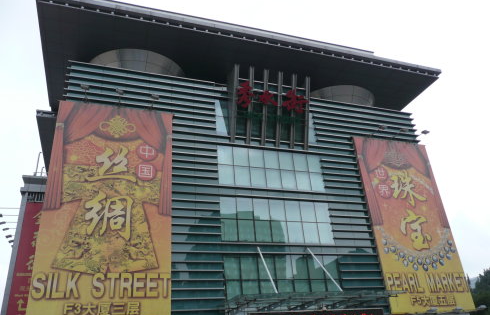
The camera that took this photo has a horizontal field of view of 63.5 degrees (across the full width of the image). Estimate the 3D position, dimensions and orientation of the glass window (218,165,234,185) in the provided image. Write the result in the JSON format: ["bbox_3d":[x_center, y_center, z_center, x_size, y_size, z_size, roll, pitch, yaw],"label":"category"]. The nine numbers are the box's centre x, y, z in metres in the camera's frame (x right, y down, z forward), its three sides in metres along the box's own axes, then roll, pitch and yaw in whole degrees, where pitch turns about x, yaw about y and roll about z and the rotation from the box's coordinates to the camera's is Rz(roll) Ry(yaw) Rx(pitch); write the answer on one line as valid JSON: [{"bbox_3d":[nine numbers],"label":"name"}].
[{"bbox_3d":[-1.322,1.283,29.012,1.225,1.587,0.100,6,-28,-19],"label":"glass window"}]

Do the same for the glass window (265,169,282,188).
[{"bbox_3d":[2.259,1.649,31.128,1.261,1.611,0.100,6,-28,-19],"label":"glass window"}]

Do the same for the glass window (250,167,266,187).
[{"bbox_3d":[0.963,1.466,28.754,1.218,1.659,0.100,5,-28,-19],"label":"glass window"}]

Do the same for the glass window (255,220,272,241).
[{"bbox_3d":[1.232,5.061,26.984,1.218,1.679,0.100,5,-28,-19],"label":"glass window"}]

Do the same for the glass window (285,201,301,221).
[{"bbox_3d":[3.557,4.016,29.522,1.225,1.587,0.100,6,-28,-19],"label":"glass window"}]

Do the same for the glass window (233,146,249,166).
[{"bbox_3d":[-0.262,-0.018,30.137,1.225,1.587,0.100,6,-28,-19],"label":"glass window"}]

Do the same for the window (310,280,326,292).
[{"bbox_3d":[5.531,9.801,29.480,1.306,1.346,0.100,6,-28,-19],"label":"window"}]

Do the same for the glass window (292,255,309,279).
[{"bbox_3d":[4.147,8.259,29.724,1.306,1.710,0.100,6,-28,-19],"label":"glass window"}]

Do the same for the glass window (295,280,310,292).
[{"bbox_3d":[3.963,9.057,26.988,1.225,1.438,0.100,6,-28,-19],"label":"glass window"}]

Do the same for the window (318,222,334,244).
[{"bbox_3d":[6.019,5.657,29.639,1.225,1.587,0.100,6,-28,-19],"label":"window"}]

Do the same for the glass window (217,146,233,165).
[{"bbox_3d":[-1.500,-0.158,30.574,1.223,1.545,0.100,6,-28,-19],"label":"glass window"}]

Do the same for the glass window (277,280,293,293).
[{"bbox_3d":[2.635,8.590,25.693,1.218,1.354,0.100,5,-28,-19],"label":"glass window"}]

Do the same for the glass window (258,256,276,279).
[{"bbox_3d":[1.507,7.482,26.838,1.225,1.587,0.100,6,-28,-19],"label":"glass window"}]

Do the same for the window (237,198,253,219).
[{"bbox_3d":[-0.017,3.468,27.325,1.198,1.640,0.100,5,-28,-19],"label":"window"}]

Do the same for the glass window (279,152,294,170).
[{"bbox_3d":[3.369,0.315,32.279,1.261,1.545,0.100,6,-28,-19],"label":"glass window"}]

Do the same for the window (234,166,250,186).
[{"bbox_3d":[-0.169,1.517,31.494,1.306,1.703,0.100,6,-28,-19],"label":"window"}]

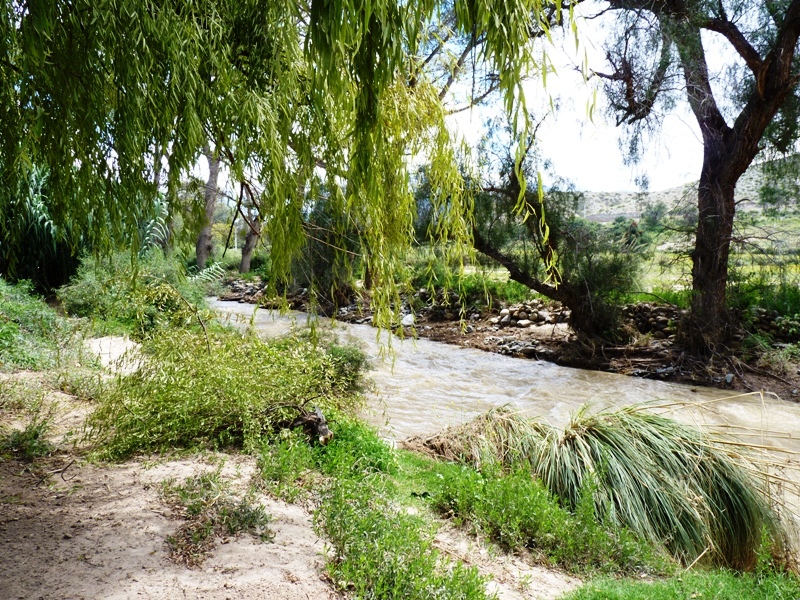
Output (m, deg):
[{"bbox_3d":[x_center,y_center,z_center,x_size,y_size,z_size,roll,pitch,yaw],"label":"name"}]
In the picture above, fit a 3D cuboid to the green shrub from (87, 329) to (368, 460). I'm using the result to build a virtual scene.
[{"bbox_3d":[-1.400,0.623,5.242,2.200,0.880,1.600,0,6,0],"label":"green shrub"}]

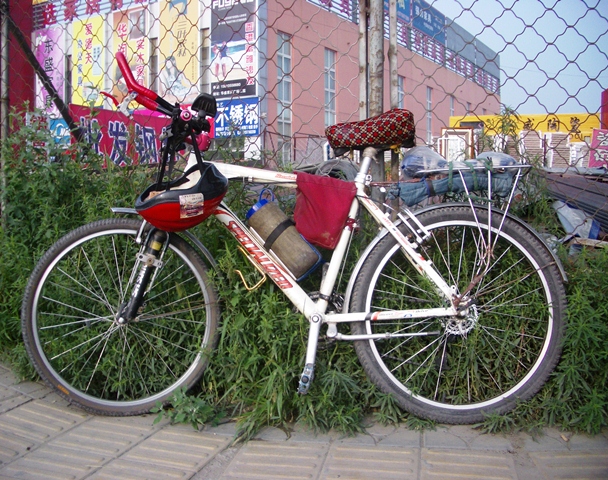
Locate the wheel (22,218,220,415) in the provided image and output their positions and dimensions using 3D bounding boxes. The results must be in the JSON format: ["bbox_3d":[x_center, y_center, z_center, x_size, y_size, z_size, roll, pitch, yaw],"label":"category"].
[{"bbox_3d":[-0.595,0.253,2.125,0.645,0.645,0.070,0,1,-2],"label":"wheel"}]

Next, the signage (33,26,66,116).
[{"bbox_3d":[-11.600,-7.601,29.463,2.151,3.852,0.150,3,6,30],"label":"signage"}]

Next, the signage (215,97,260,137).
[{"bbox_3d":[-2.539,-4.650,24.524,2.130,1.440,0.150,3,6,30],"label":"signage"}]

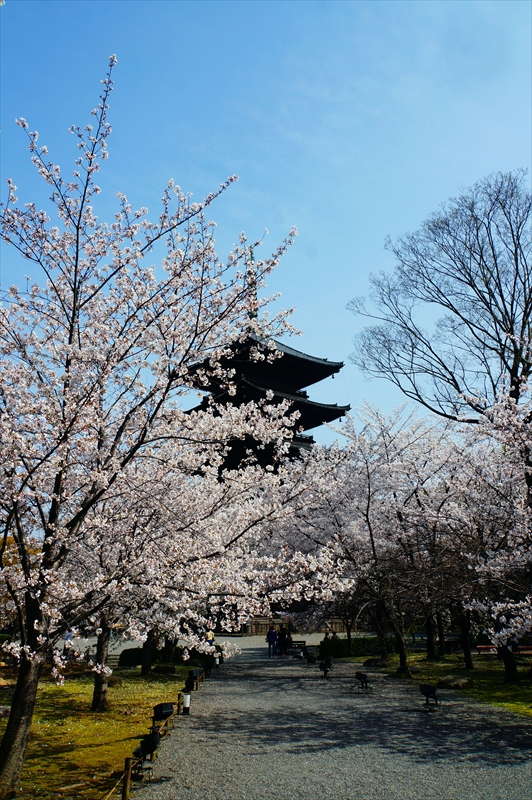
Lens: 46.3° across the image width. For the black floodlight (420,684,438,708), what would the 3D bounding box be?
[{"bbox_3d":[3.250,5.895,12.347,0.360,0.460,0.380,6,-21,-19],"label":"black floodlight"}]

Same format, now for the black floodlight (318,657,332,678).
[{"bbox_3d":[1.951,8.806,20.437,0.400,0.580,0.420,6,-21,-19],"label":"black floodlight"}]

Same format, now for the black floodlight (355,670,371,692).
[{"bbox_3d":[2.483,7.251,16.028,0.370,0.480,0.400,6,-21,-19],"label":"black floodlight"}]

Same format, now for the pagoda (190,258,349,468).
[{"bbox_3d":[-1.537,2.505,84.243,19.300,54.800,19.300,15,-25,-37],"label":"pagoda"}]

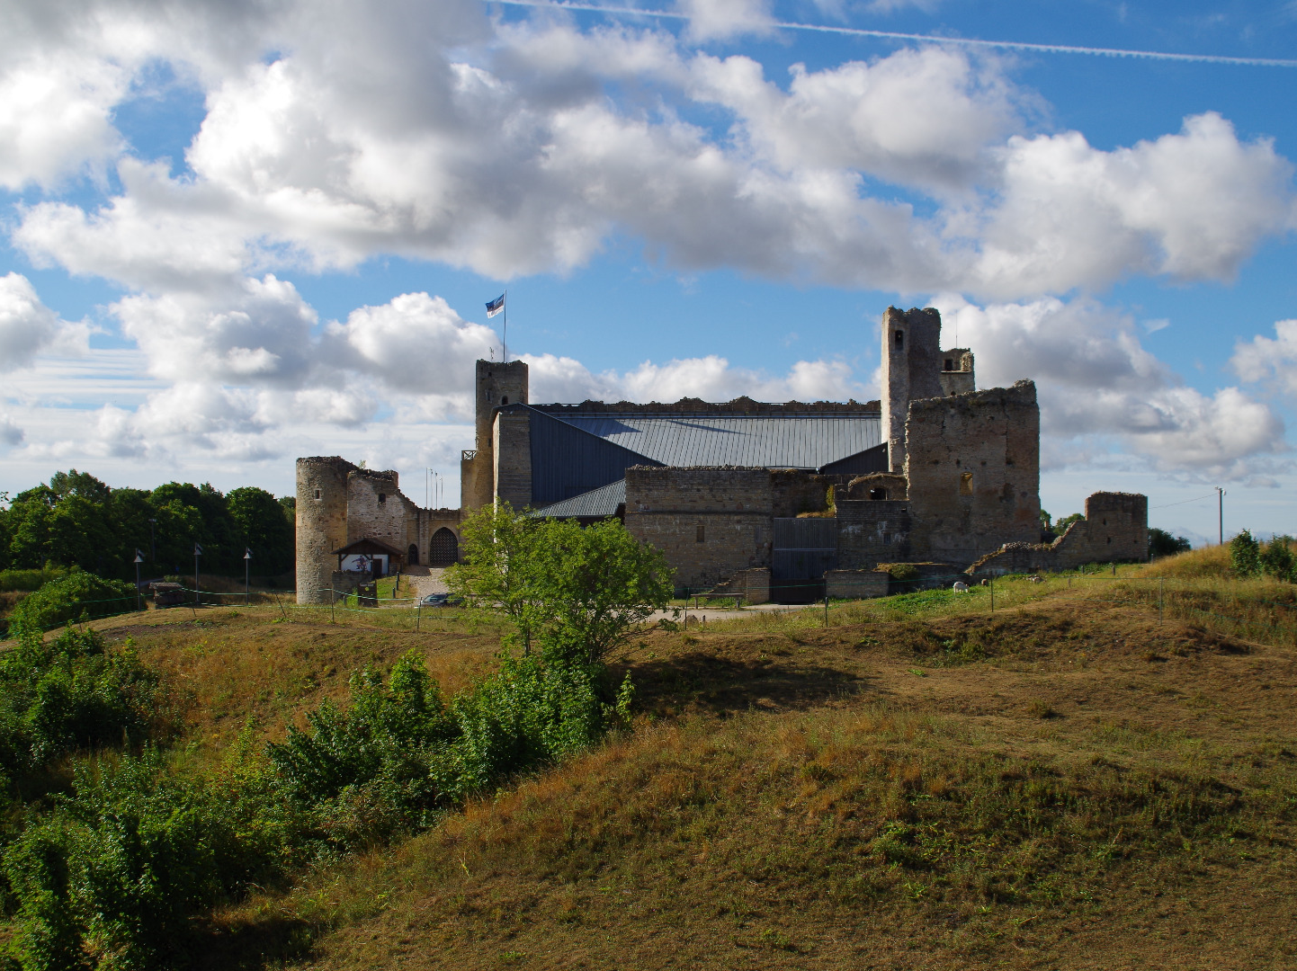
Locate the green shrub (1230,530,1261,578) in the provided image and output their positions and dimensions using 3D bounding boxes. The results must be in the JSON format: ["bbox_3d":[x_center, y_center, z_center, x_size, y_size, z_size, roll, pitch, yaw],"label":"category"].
[{"bbox_3d":[22.392,2.556,64.000,1.116,1.804,1.150,0,-2,0],"label":"green shrub"}]

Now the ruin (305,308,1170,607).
[{"bbox_3d":[3.838,-3.148,146.679,70.000,25.000,54.000,0,-2,6],"label":"ruin"}]

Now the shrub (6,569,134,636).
[{"bbox_3d":[-26.089,5.297,77.000,5.734,2.998,4.800,0,-2,0],"label":"shrub"}]

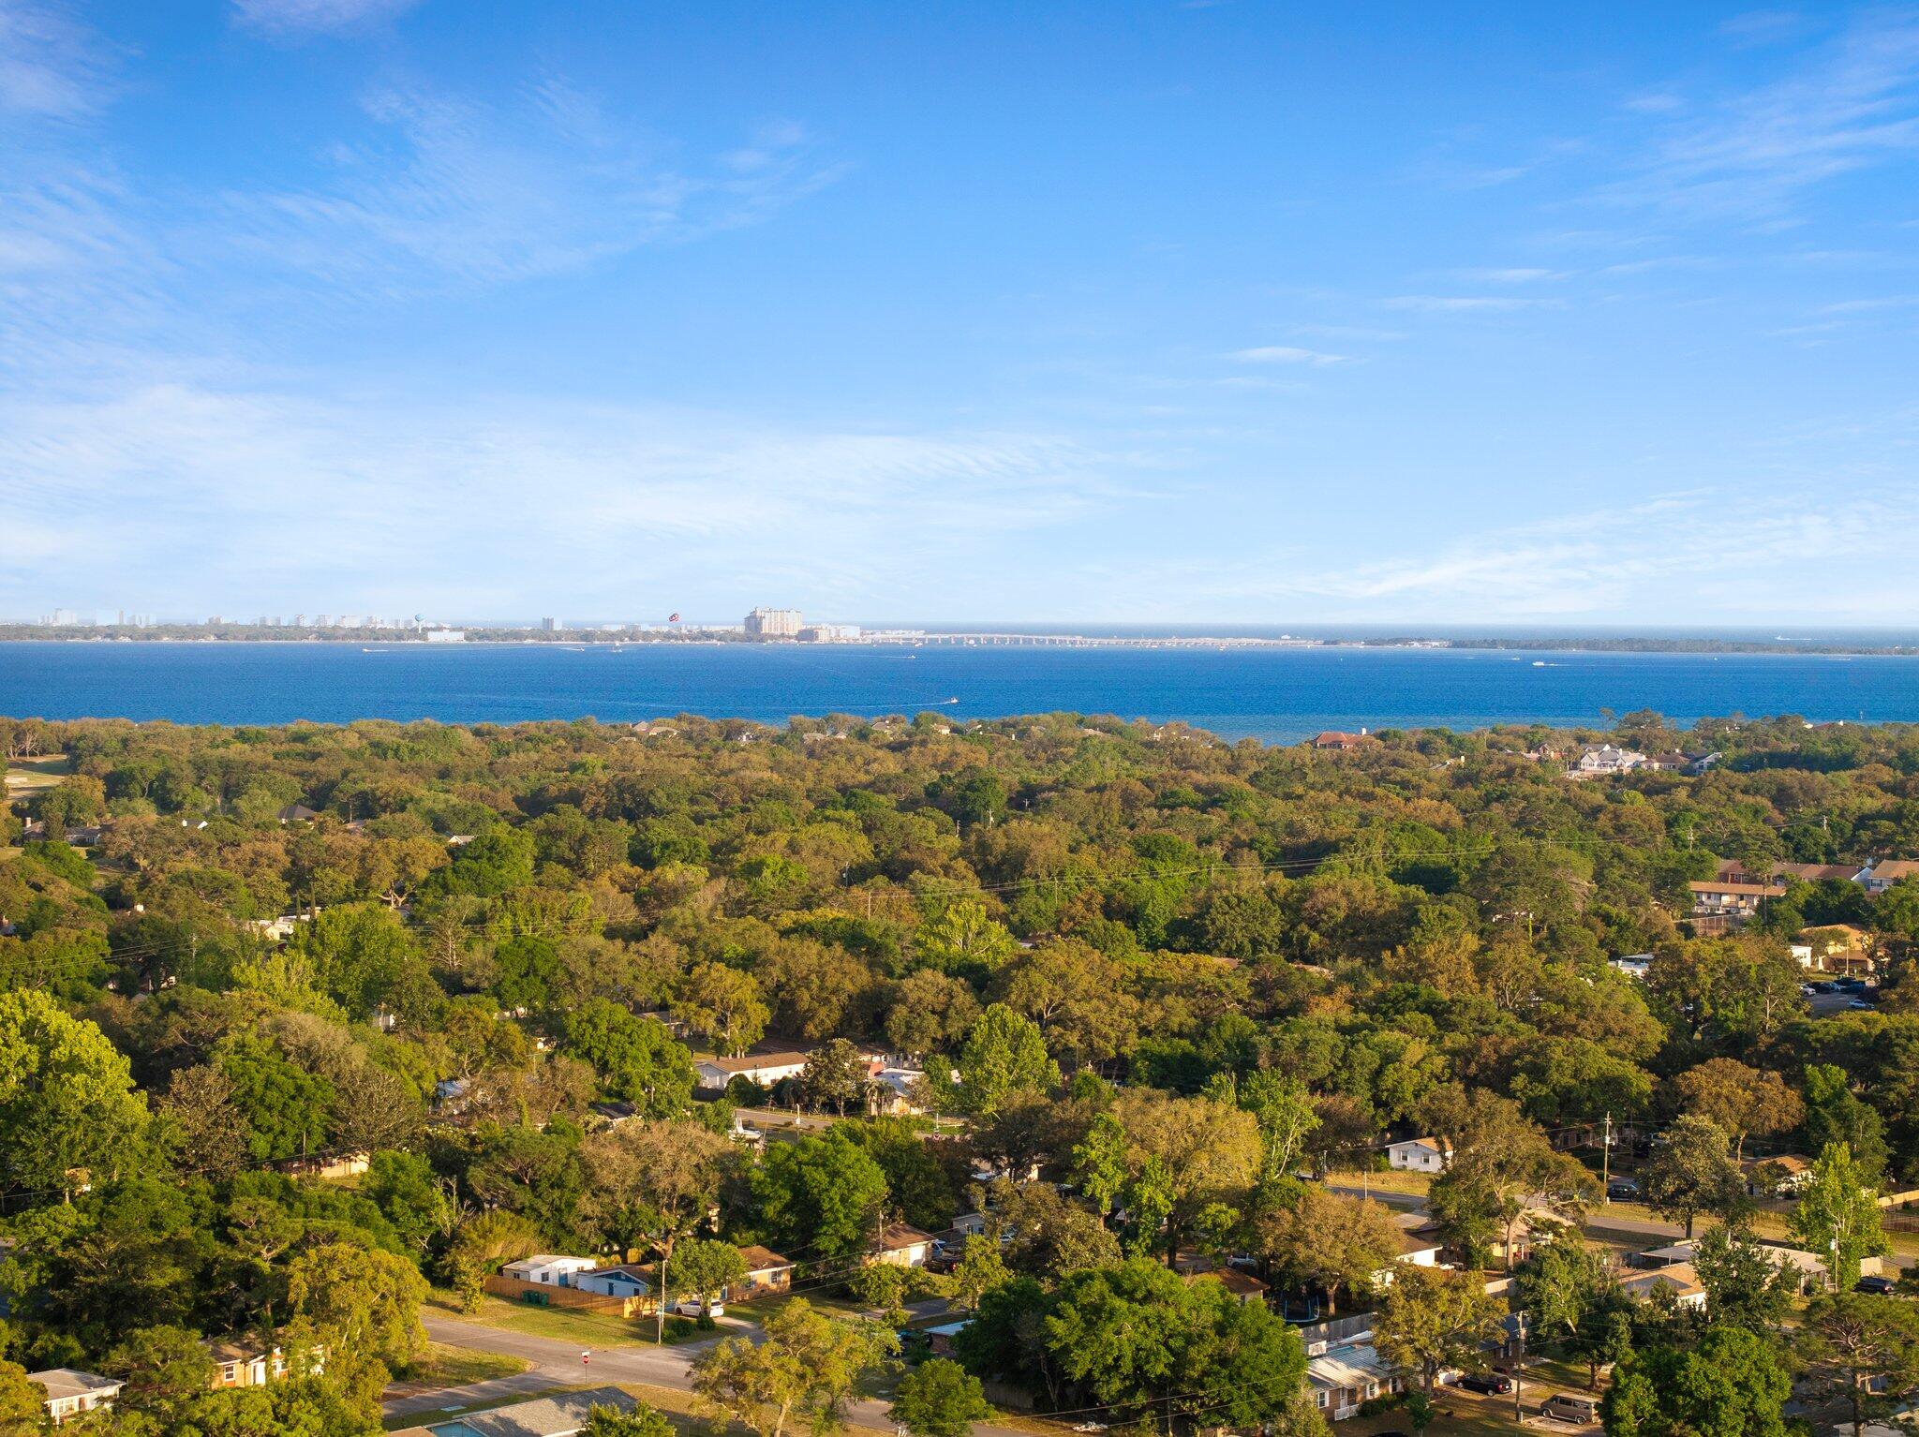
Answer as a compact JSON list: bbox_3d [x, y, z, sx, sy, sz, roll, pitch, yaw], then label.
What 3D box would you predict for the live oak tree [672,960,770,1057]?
[{"bbox_3d":[-33.926,41.840,554.027,13.800,14.600,13.000,0,2,0],"label":"live oak tree"}]

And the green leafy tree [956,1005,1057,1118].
[{"bbox_3d":[6.099,43.537,490.029,13.000,15.200,12.500,0,2,0],"label":"green leafy tree"}]

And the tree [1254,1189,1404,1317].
[{"bbox_3d":[34.091,49.033,357.299,13.200,12.000,13.000,0,2,0],"label":"tree"}]

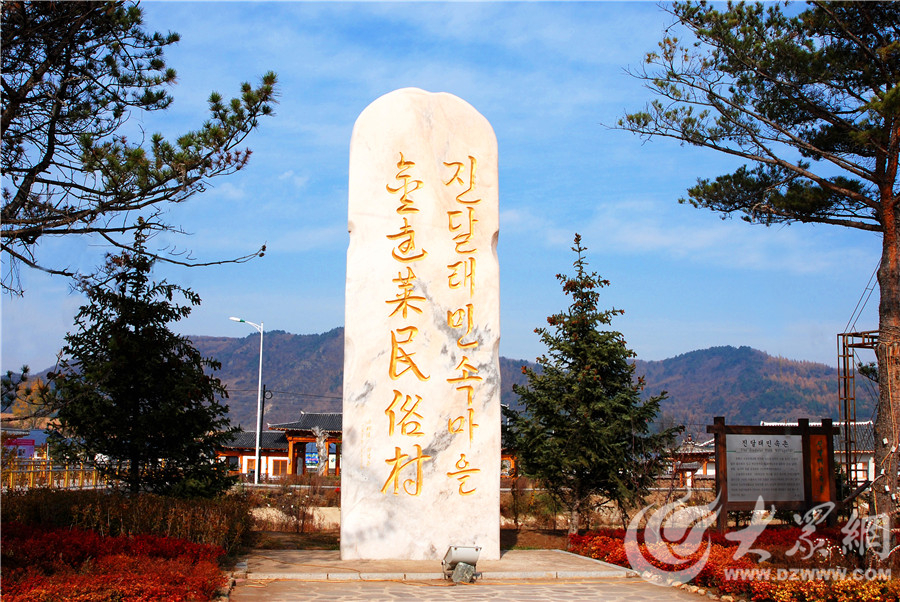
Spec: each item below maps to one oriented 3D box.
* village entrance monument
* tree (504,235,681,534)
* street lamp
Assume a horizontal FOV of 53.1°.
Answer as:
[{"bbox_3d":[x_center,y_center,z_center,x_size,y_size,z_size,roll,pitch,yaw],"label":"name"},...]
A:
[{"bbox_3d":[-0.422,0.241,13.646,2.265,7.061,0.600,1,-10,-3],"label":"village entrance monument"},{"bbox_3d":[2.465,1.526,15.770,2.975,5.457,2.975,0,-10,0],"label":"tree"},{"bbox_3d":[-10.632,5.090,46.731,1.850,8.677,0.350,0,-10,0],"label":"street lamp"}]

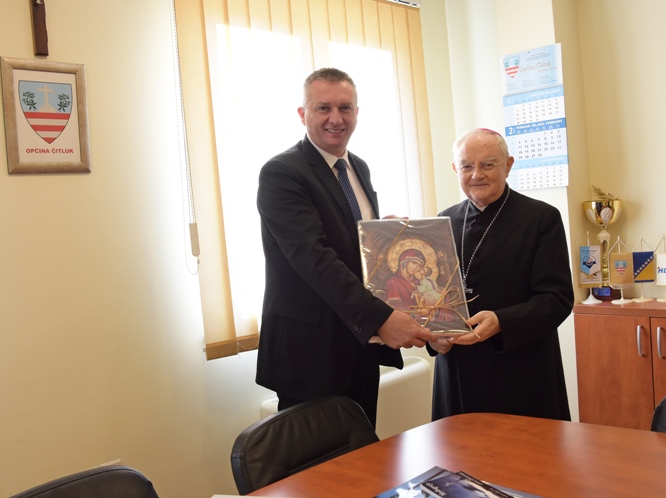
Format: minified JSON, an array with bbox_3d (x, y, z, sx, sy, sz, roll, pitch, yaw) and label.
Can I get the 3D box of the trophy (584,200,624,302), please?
[{"bbox_3d":[1.382,0.003,3.269,0.200,0.510,0.200,-7,4,-42],"label":"trophy"}]

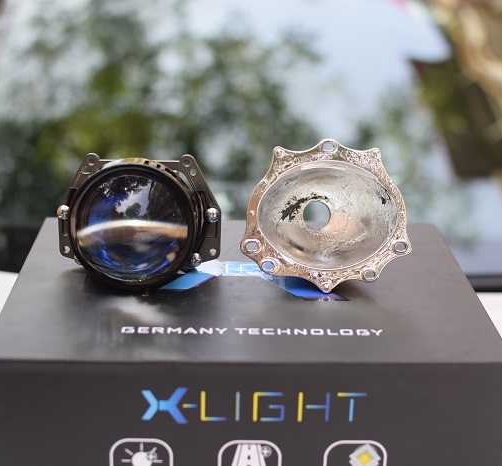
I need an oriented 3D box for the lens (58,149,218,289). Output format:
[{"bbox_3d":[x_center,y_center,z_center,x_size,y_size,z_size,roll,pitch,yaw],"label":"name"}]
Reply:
[{"bbox_3d":[-0.074,-0.015,0.689,0.108,0.081,0.118,0,12,-1],"label":"lens"}]

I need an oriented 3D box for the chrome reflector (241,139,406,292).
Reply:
[{"bbox_3d":[0.046,-0.011,0.663,0.107,0.096,0.066,-1,2,-3],"label":"chrome reflector"}]

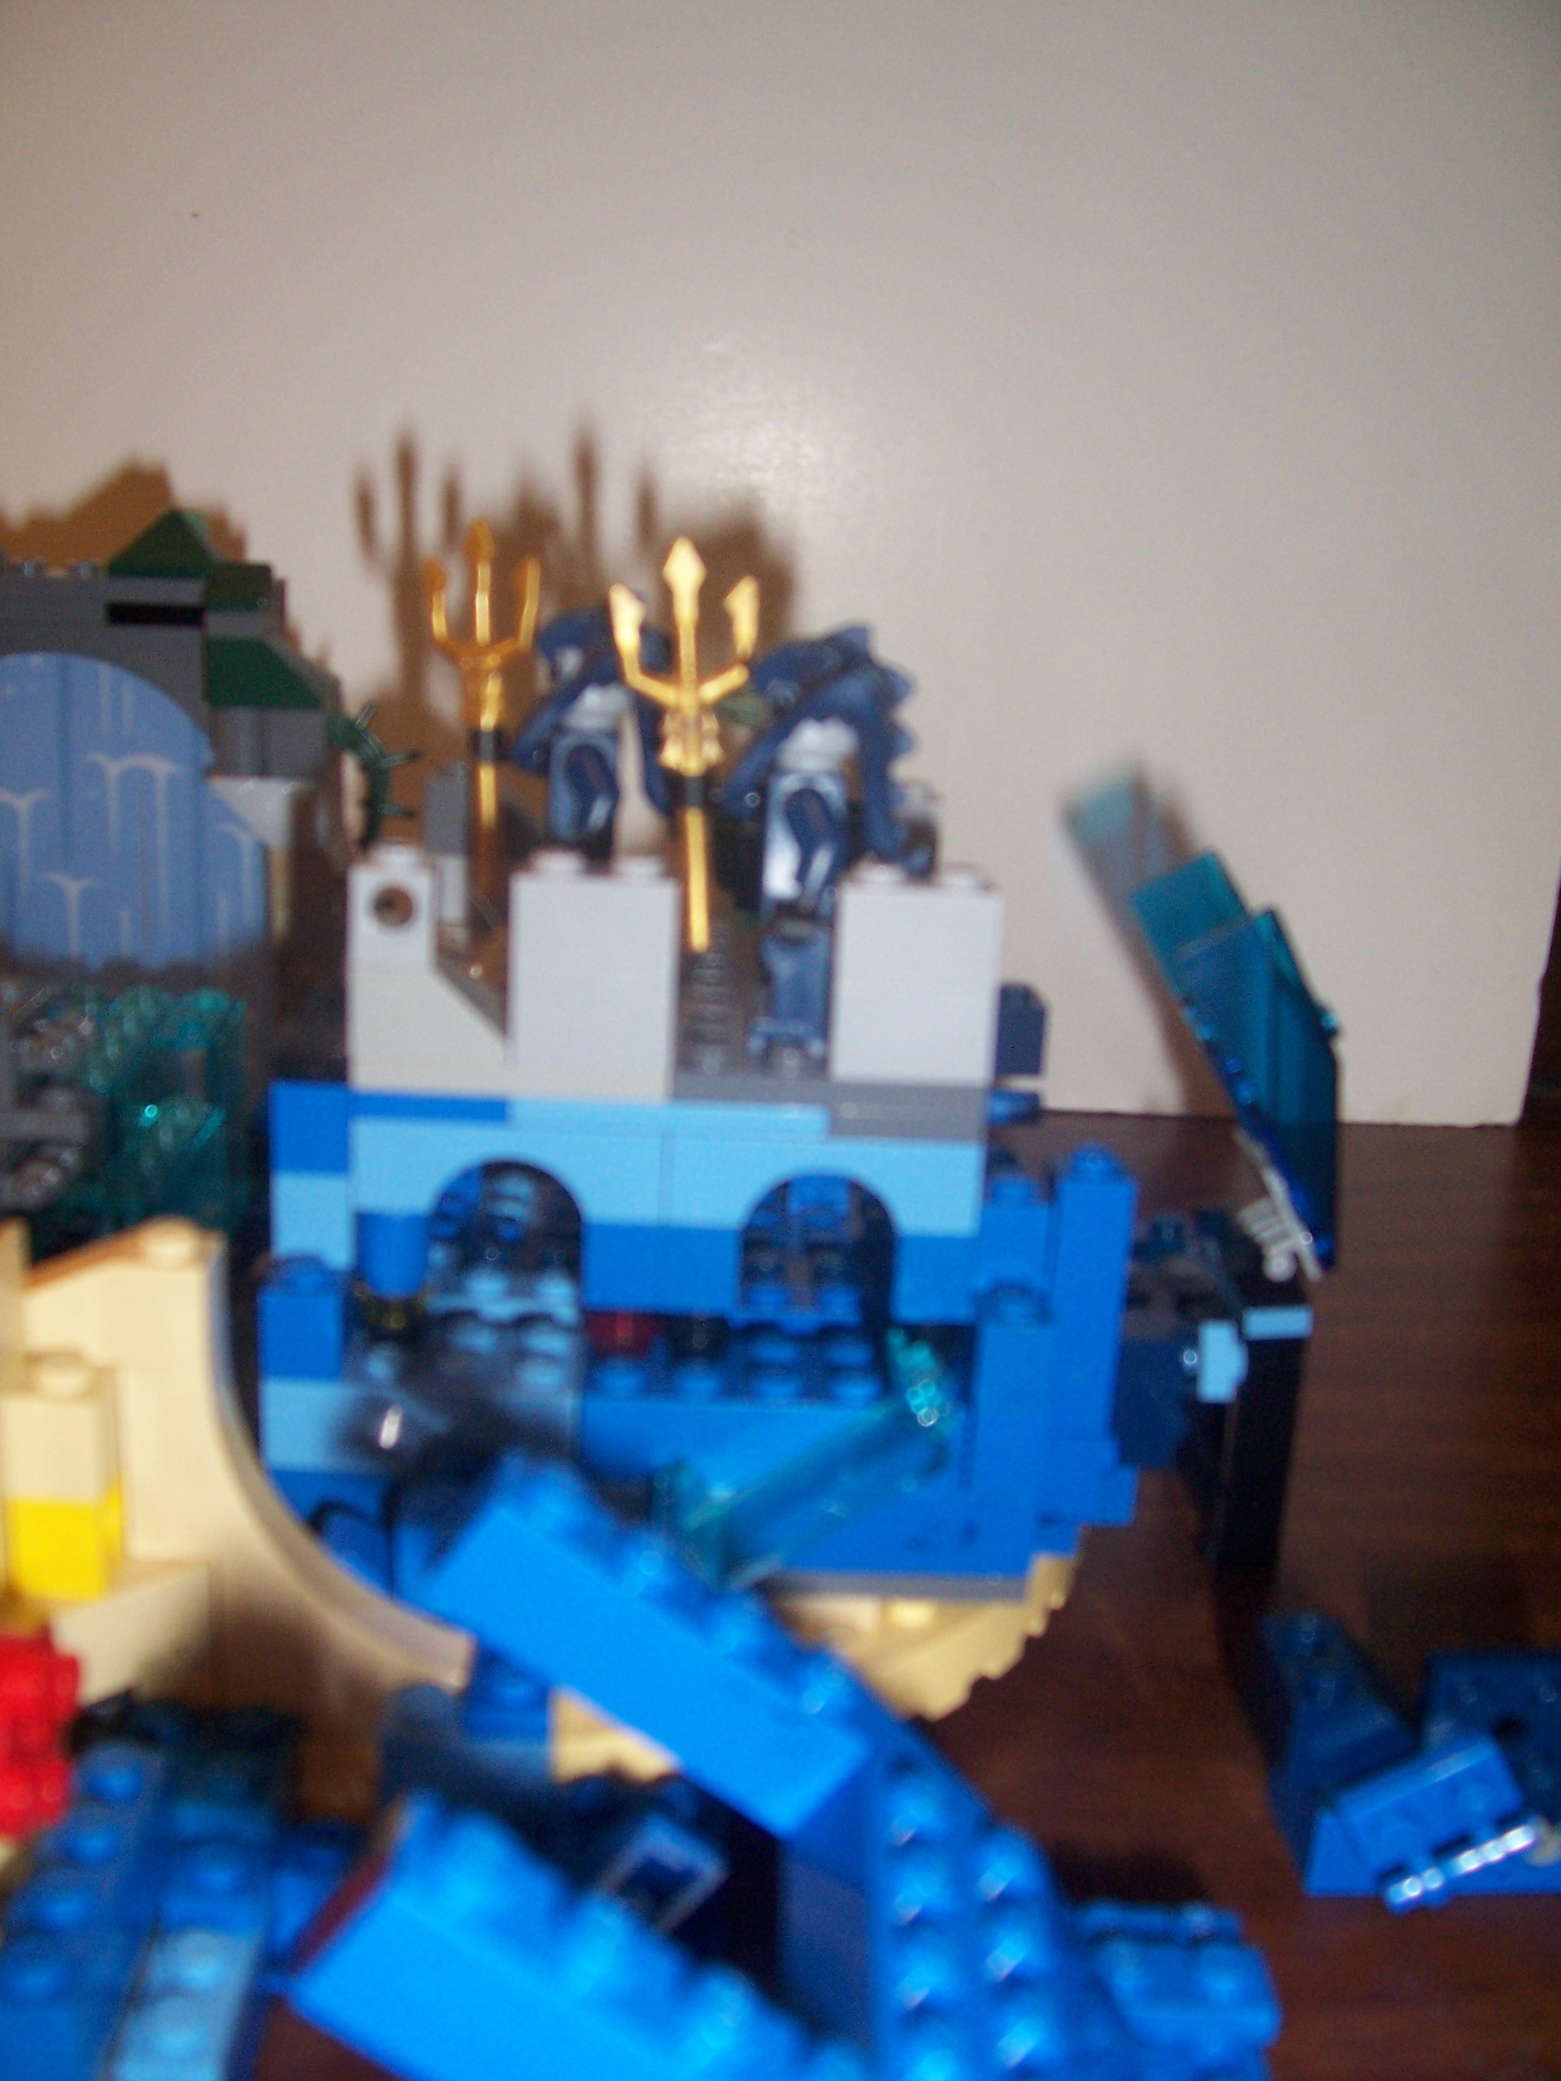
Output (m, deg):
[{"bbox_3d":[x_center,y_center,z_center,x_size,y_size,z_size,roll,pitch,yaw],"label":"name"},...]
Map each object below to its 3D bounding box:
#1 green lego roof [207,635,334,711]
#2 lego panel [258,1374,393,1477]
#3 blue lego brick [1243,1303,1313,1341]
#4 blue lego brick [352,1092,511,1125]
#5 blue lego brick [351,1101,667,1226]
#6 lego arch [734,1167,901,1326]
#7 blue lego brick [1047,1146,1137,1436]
[{"bbox_3d":[-0.071,-0.051,0.284,0.016,0.010,0.009,2,14,-2],"label":"green lego roof"},{"bbox_3d":[-0.044,0.038,0.209,0.016,0.010,0.008,2,15,-1],"label":"lego panel"},{"bbox_3d":[0.058,0.032,0.246,0.008,0.004,0.008,1,14,-8],"label":"blue lego brick"},{"bbox_3d":[-0.035,0.006,0.209,0.016,0.003,0.008,2,15,-1],"label":"blue lego brick"},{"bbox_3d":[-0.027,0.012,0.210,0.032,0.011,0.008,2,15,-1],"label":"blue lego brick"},{"bbox_3d":[0.004,0.020,0.213,0.016,0.016,0.008,2,14,-2],"label":"lego arch"},{"bbox_3d":[0.032,0.026,0.215,0.008,0.030,0.008,2,15,-1],"label":"blue lego brick"}]

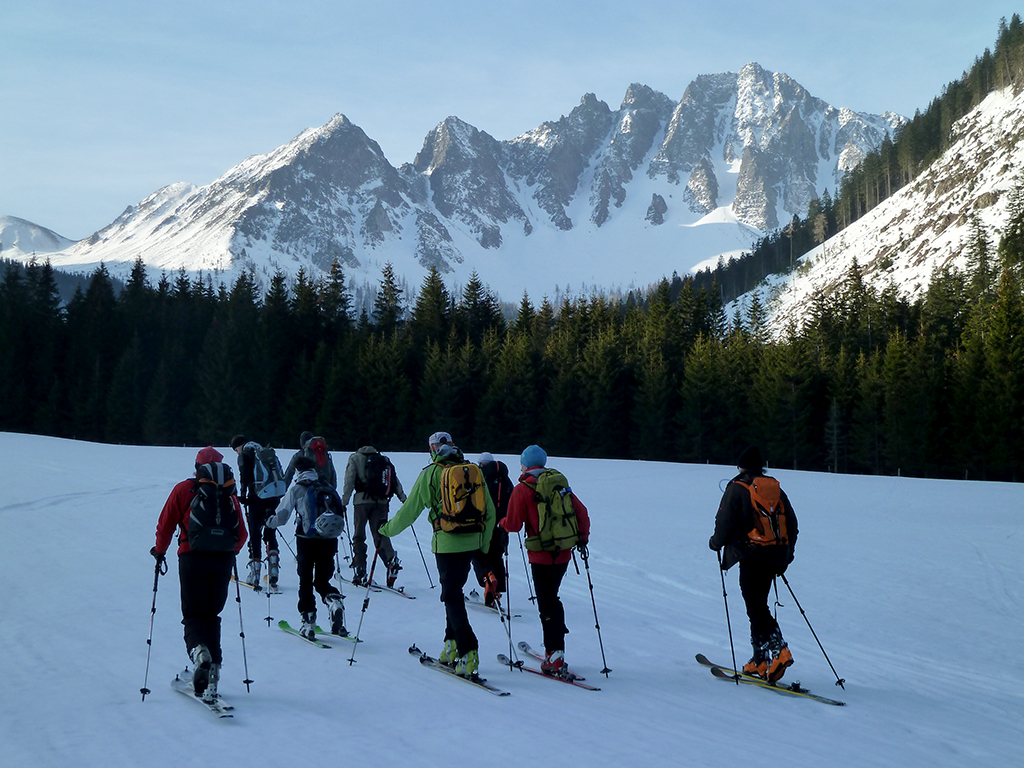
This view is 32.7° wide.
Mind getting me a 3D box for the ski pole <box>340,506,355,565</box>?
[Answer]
[{"bbox_3d":[-1.891,1.881,20.510,0.090,1.033,0.090,-6,-25,-13],"label":"ski pole"}]

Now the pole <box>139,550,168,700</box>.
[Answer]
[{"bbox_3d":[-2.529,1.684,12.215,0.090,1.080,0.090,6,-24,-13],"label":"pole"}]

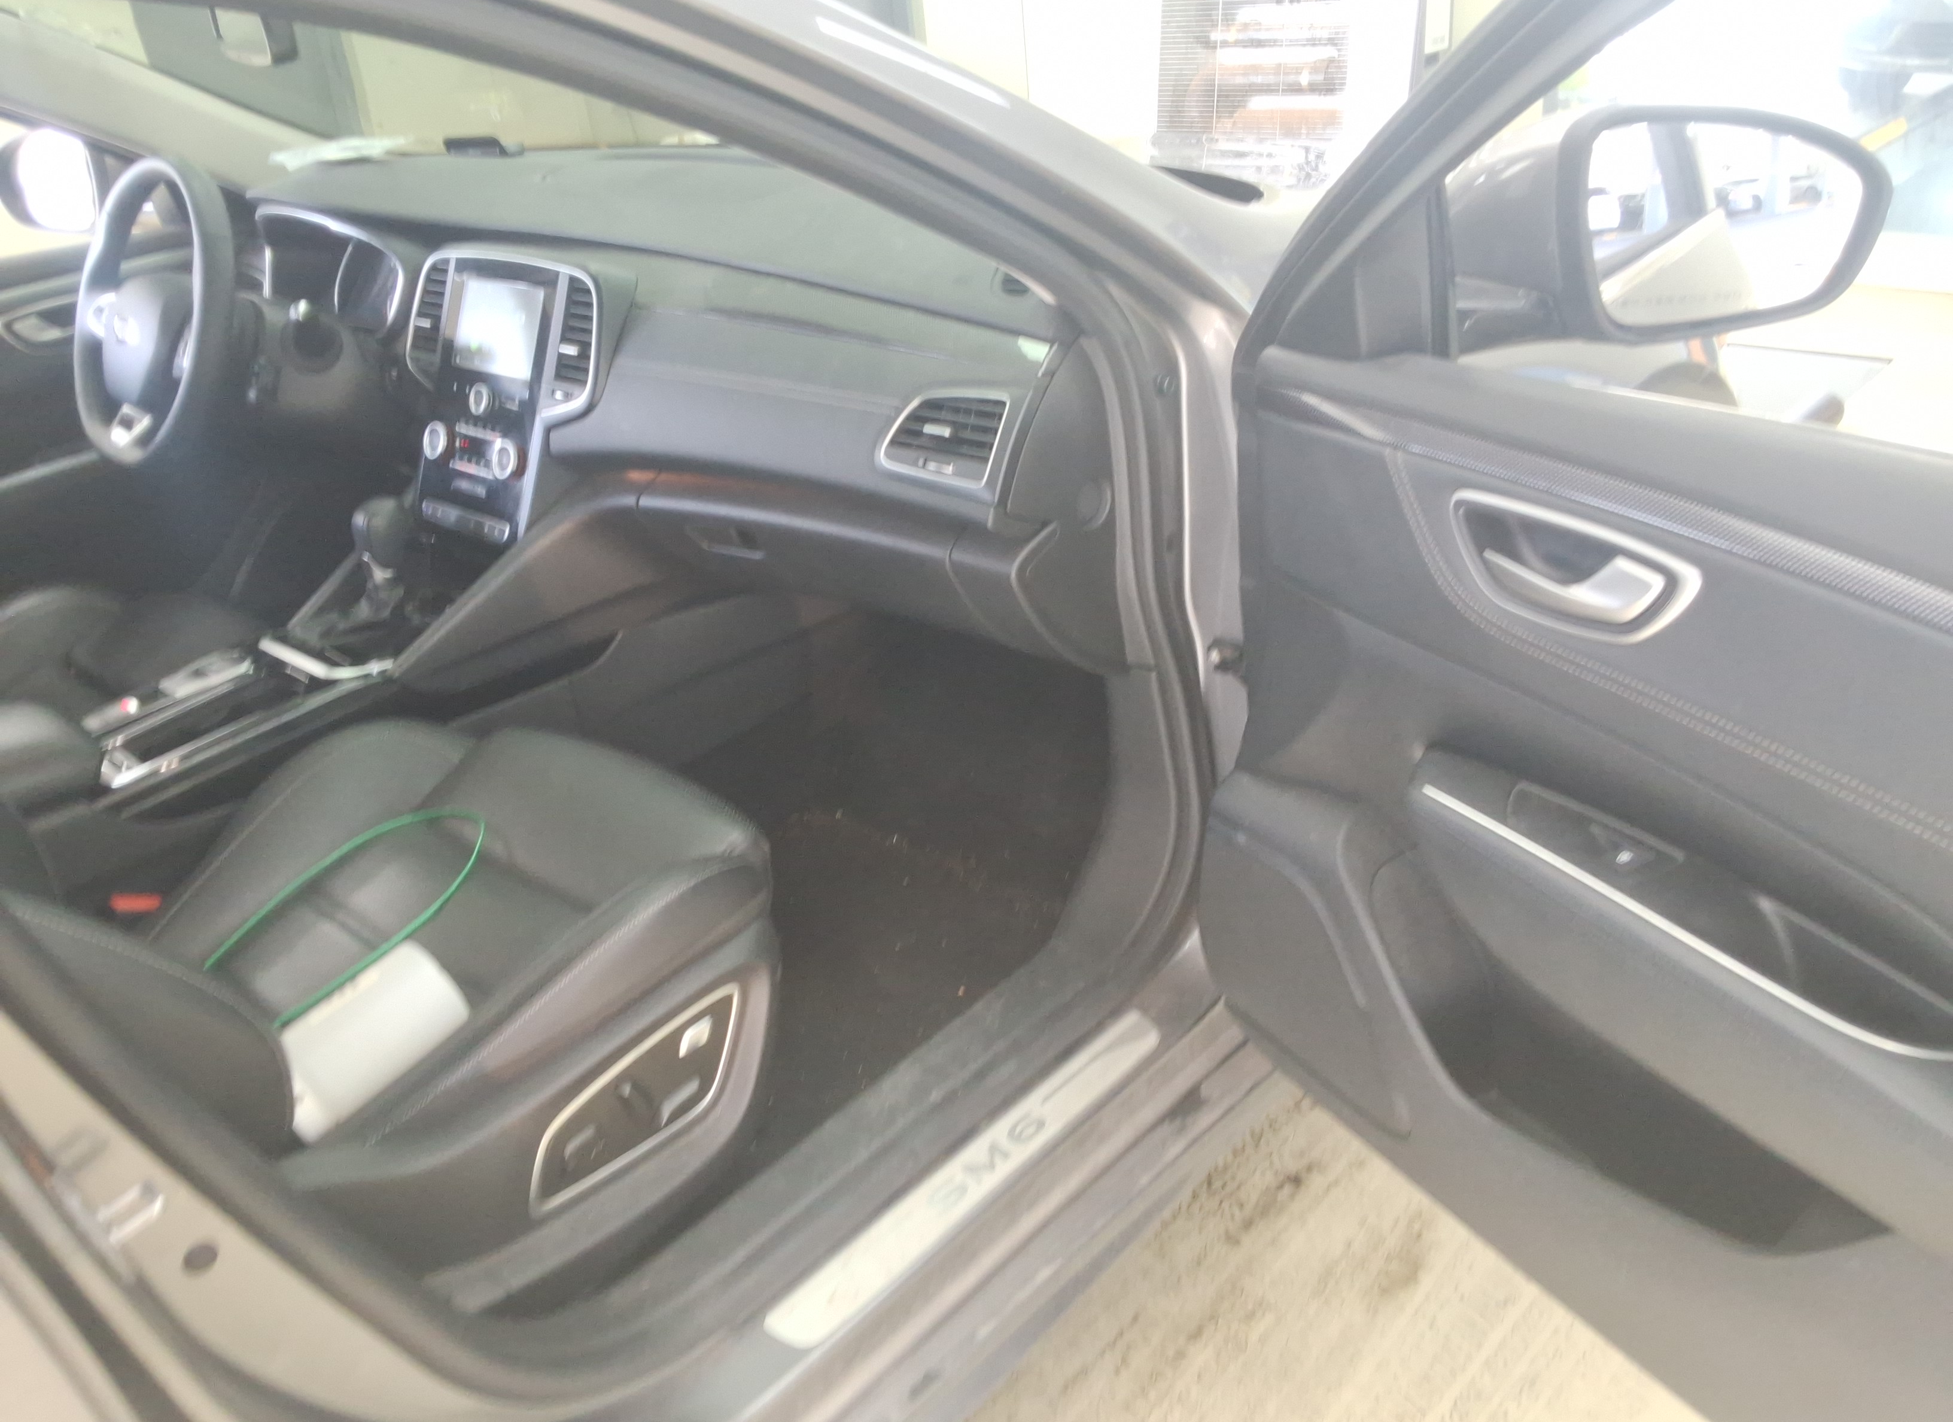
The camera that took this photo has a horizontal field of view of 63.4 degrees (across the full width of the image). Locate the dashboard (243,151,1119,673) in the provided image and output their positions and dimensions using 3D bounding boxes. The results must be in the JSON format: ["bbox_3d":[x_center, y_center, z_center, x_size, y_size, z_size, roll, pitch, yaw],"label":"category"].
[{"bbox_3d":[-0.394,-0.411,1.842,1.416,0.392,0.529,20,36,36],"label":"dashboard"}]

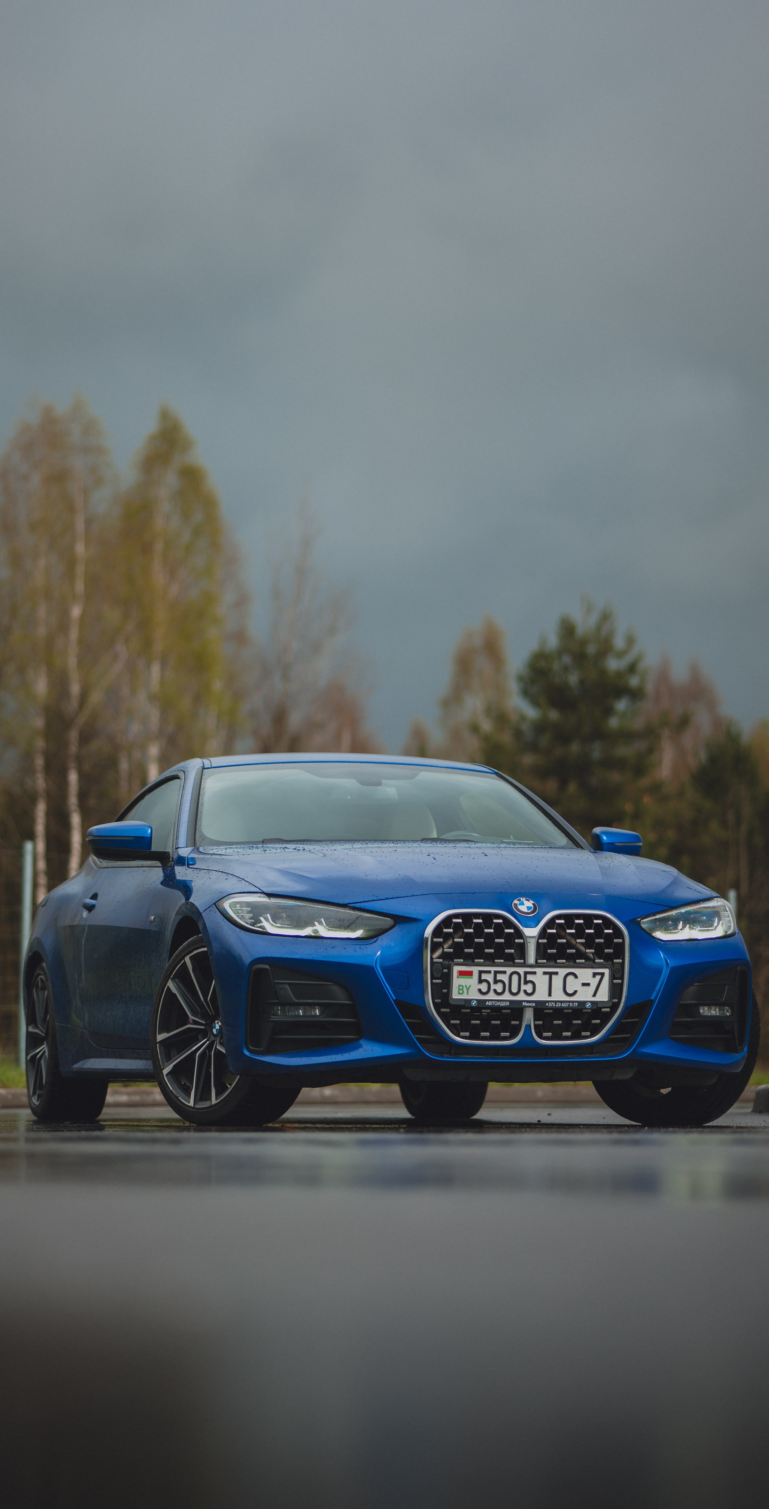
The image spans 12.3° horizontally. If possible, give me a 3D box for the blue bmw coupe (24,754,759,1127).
[{"bbox_3d":[-0.183,0.698,13.520,1.960,1.390,4.760,1,-6,-16],"label":"blue bmw coupe"}]

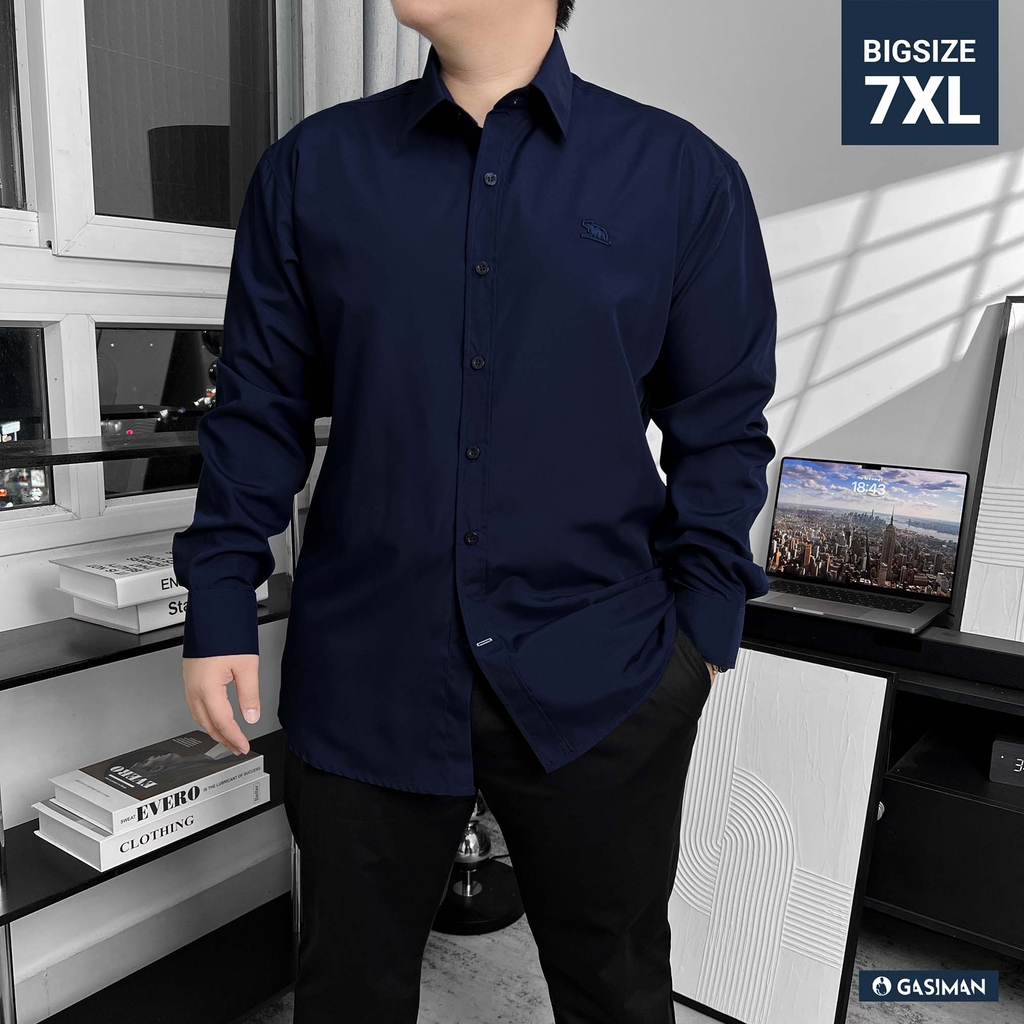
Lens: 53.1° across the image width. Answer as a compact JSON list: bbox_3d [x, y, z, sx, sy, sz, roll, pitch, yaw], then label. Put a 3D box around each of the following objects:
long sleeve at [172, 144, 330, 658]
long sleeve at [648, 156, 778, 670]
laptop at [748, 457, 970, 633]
[{"bbox_3d":[-0.296,-0.113,1.165,0.182,0.583,0.200,2,10,3],"label":"long sleeve"},{"bbox_3d":[0.222,-0.097,1.134,0.142,0.567,0.200,2,10,3],"label":"long sleeve"},{"bbox_3d":[0.604,0.046,1.875,0.355,0.251,0.286,8,10,34],"label":"laptop"}]

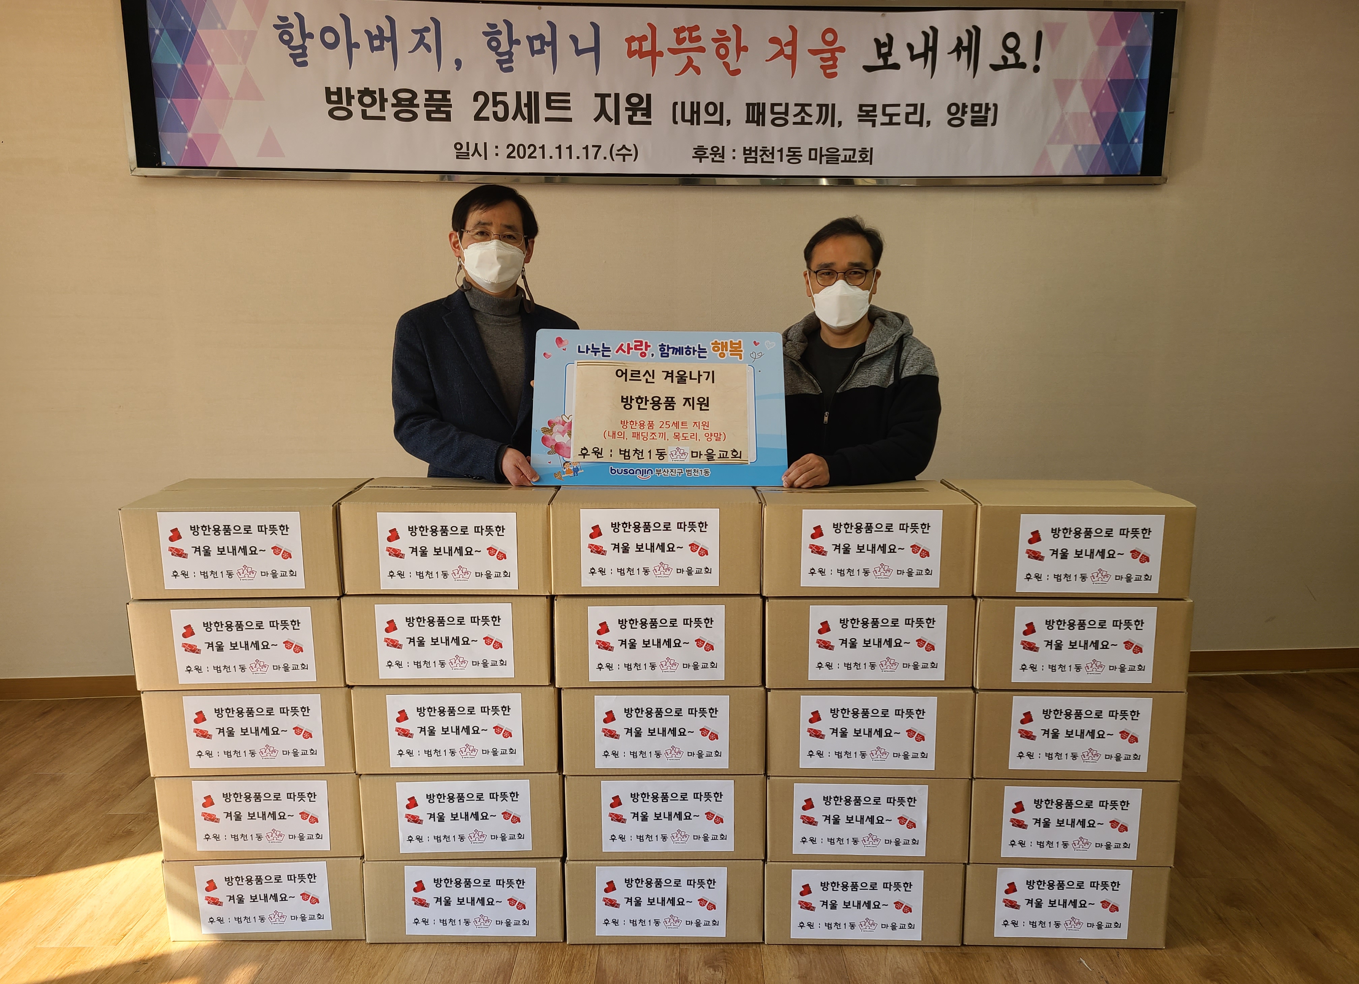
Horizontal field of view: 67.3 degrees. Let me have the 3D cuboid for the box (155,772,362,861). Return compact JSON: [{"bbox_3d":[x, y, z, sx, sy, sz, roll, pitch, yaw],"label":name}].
[{"bbox_3d":[-0.947,0.704,2.459,0.451,0.203,0.330,-1,11,-2],"label":"box"}]

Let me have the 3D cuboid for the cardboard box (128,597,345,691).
[{"bbox_3d":[-0.961,0.301,2.380,0.446,0.201,0.345,0,11,-2],"label":"cardboard box"}]

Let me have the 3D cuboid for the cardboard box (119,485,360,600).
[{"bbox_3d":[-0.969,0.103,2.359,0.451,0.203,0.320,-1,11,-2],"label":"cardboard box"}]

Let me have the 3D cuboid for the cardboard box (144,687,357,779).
[{"bbox_3d":[-0.958,0.504,2.427,0.451,0.203,0.330,-1,11,-2],"label":"cardboard box"}]

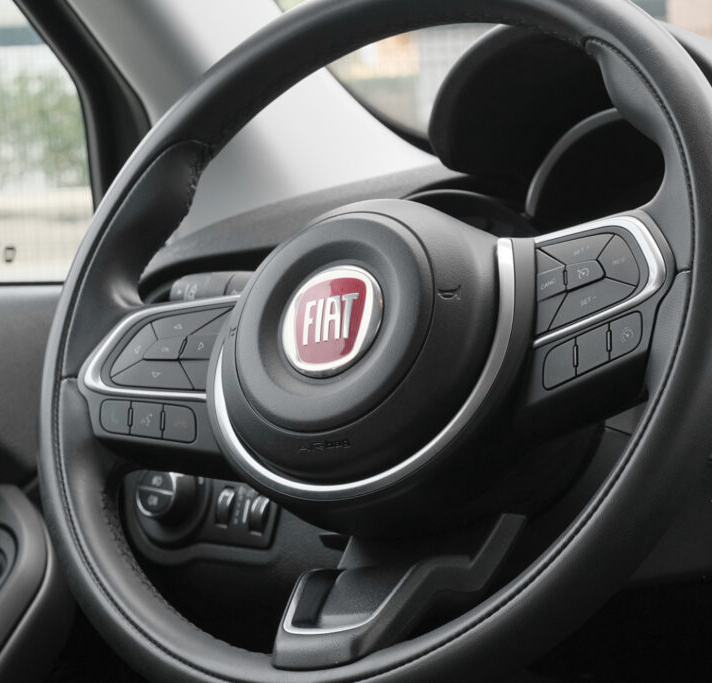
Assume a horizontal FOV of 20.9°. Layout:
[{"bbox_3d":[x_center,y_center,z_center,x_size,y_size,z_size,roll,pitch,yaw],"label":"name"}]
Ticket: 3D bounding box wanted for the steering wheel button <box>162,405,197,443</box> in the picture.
[{"bbox_3d":[-0.082,0.039,0.918,0.018,0.018,0.007,-4,-17,22],"label":"steering wheel button"}]

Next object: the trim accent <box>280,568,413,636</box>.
[{"bbox_3d":[-0.007,0.110,0.827,0.058,0.009,0.042,-10,35,32],"label":"trim accent"}]

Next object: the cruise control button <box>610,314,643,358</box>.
[{"bbox_3d":[0.112,-0.002,0.787,0.007,0.017,0.017,16,-24,-42],"label":"cruise control button"}]

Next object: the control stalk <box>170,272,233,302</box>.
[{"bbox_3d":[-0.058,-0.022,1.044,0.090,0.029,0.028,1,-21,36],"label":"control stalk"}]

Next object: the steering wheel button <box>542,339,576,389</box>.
[{"bbox_3d":[0.087,0.010,0.809,0.007,0.018,0.018,16,-24,-42],"label":"steering wheel button"}]

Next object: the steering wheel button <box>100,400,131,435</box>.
[{"bbox_3d":[-0.115,0.038,0.933,0.017,0.017,0.007,-4,-17,22],"label":"steering wheel button"}]

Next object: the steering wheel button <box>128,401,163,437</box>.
[{"bbox_3d":[-0.099,0.038,0.926,0.018,0.018,0.007,-4,-17,22],"label":"steering wheel button"}]

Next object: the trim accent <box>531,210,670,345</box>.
[{"bbox_3d":[0.101,-0.028,0.812,0.076,0.058,0.013,-17,-38,42],"label":"trim accent"}]

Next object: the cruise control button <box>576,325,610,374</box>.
[{"bbox_3d":[0.100,0.004,0.798,0.007,0.018,0.018,16,-24,-42],"label":"cruise control button"}]

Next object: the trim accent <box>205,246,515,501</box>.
[{"bbox_3d":[-0.001,0.016,0.862,0.166,0.114,0.015,-10,-28,32],"label":"trim accent"}]

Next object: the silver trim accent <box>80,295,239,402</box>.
[{"bbox_3d":[-0.095,0.006,0.938,0.077,0.059,0.013,-4,-32,22],"label":"silver trim accent"}]

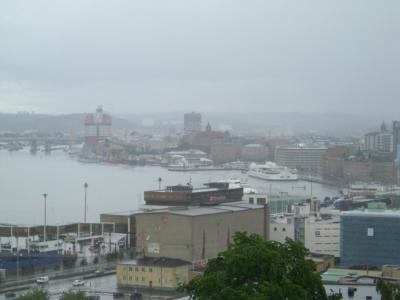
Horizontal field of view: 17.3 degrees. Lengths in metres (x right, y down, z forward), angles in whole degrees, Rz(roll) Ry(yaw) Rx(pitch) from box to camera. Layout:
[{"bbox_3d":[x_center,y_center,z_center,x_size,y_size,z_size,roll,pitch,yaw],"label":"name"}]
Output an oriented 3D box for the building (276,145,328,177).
[{"bbox_3d":[113.000,10.647,1462.638,53.000,30.000,26.000,0,1,-8],"label":"building"}]

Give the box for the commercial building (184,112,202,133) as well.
[{"bbox_3d":[-15.486,-46.448,2999.729,40.000,74.000,40.000,0,1,0],"label":"commercial building"}]

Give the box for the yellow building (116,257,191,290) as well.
[{"bbox_3d":[-16.633,43.923,474.714,24.300,9.800,10.900,1,2,29],"label":"yellow building"}]

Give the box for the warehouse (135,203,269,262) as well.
[{"bbox_3d":[2.034,35.879,582.380,29.000,20.300,61.000,1,2,34],"label":"warehouse"}]

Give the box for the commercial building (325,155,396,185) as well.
[{"bbox_3d":[153.167,16.956,1265.732,64.000,26.500,25.000,1,2,30],"label":"commercial building"}]

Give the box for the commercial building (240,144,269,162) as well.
[{"bbox_3d":[72.195,6.096,1745.609,35.000,26.000,26.000,0,1,0],"label":"commercial building"}]

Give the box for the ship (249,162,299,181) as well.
[{"bbox_3d":[77.277,21.177,1385.862,61.000,18.500,12.500,1,2,44],"label":"ship"}]

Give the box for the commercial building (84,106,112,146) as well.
[{"bbox_3d":[-170.900,-30.346,2217.892,44.000,81.000,30.000,0,1,0],"label":"commercial building"}]

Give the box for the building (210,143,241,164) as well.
[{"bbox_3d":[33.586,5.577,1735.594,38.000,27.500,26.000,0,1,0],"label":"building"}]

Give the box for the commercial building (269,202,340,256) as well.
[{"bbox_3d":[46.804,35.580,590.982,26.000,20.500,27.000,0,1,20],"label":"commercial building"}]

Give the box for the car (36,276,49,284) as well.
[{"bbox_3d":[-57.198,47.572,480.230,1.850,1.650,4.600,1,2,34],"label":"car"}]

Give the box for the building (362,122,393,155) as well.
[{"bbox_3d":[195.381,-11.569,1450.121,30.000,34.000,24.000,0,1,10],"label":"building"}]

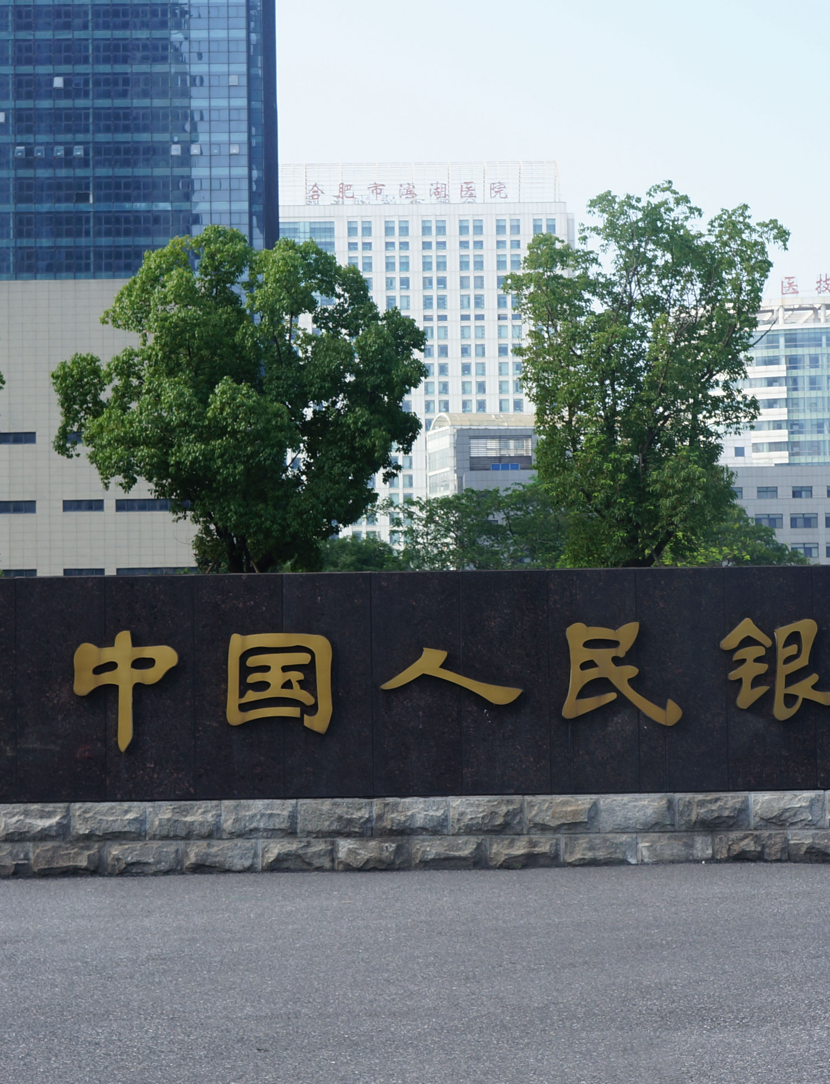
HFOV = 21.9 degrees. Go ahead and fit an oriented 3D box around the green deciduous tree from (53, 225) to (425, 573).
[{"bbox_3d":[-3.720,-1.661,45.500,7.800,9.900,7.200,-1,-4,-1],"label":"green deciduous tree"}]

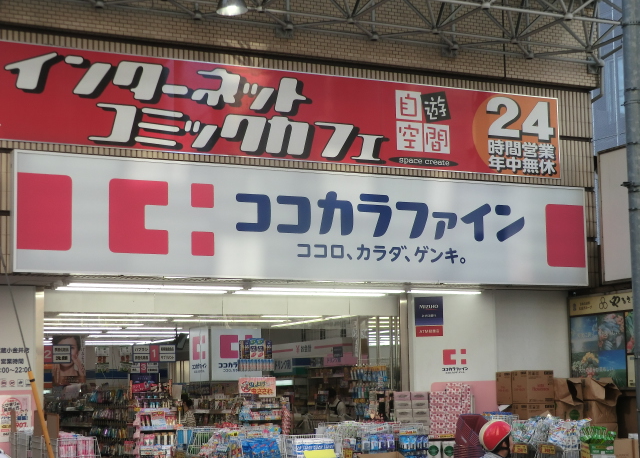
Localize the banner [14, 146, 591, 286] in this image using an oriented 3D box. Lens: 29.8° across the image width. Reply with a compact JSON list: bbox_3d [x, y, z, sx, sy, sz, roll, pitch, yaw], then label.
[{"bbox_3d":[0.103,-0.033,16.302,8.450,1.490,0.200,3,-8,-25],"label":"banner"}]

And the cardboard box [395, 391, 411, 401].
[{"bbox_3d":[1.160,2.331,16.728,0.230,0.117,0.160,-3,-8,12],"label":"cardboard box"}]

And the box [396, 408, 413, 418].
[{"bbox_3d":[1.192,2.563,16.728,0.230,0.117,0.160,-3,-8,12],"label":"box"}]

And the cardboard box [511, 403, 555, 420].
[{"bbox_3d":[3.174,2.822,17.779,0.480,0.470,0.390,3,-8,-25],"label":"cardboard box"}]

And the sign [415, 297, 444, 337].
[{"bbox_3d":[1.645,1.326,18.050,0.440,0.600,0.030,-3,-8,12],"label":"sign"}]

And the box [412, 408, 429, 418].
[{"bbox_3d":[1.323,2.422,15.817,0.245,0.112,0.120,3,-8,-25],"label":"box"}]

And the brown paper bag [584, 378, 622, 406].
[{"bbox_3d":[4.153,2.378,17.638,0.460,0.360,0.360,3,-8,-25],"label":"brown paper bag"}]

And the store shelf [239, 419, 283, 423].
[{"bbox_3d":[-0.996,3.219,20.118,0.810,0.050,0.400,3,-8,-25],"label":"store shelf"}]

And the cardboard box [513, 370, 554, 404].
[{"bbox_3d":[3.049,2.273,17.276,0.440,0.465,0.410,2,-8,-25],"label":"cardboard box"}]

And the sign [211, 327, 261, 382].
[{"bbox_3d":[-1.749,2.585,24.869,1.110,1.110,0.120,2,-8,-25],"label":"sign"}]

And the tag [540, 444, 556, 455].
[{"bbox_3d":[2.790,2.692,14.674,0.190,0.110,0.010,3,-8,-25],"label":"tag"}]

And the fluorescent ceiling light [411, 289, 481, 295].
[{"bbox_3d":[1.807,0.911,17.298,1.230,0.080,0.100,2,-8,-25],"label":"fluorescent ceiling light"}]

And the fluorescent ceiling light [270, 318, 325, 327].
[{"bbox_3d":[-0.450,1.870,23.806,0.090,0.080,2.380,3,-8,-25],"label":"fluorescent ceiling light"}]

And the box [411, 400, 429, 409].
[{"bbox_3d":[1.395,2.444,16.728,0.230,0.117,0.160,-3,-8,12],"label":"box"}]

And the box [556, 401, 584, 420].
[{"bbox_3d":[3.700,2.689,17.671,0.420,0.320,0.320,3,-8,-25],"label":"box"}]

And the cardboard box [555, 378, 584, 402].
[{"bbox_3d":[3.633,2.334,17.500,0.380,0.340,0.340,2,-8,-25],"label":"cardboard box"}]

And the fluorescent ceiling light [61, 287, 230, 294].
[{"bbox_3d":[-2.346,0.831,16.126,2.380,0.080,0.100,2,-8,-25],"label":"fluorescent ceiling light"}]

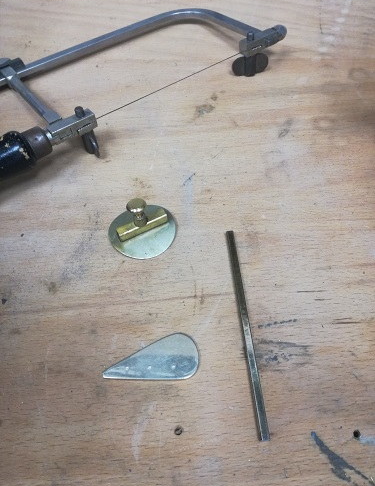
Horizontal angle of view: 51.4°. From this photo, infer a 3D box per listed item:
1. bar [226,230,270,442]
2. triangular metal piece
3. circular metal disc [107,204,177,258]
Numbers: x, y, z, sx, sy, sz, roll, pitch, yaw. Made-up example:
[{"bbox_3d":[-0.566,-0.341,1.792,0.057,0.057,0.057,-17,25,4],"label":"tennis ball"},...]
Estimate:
[{"bbox_3d":[0.027,0.036,0.180,0.003,0.003,0.100,-4,56,-2],"label":"bar"},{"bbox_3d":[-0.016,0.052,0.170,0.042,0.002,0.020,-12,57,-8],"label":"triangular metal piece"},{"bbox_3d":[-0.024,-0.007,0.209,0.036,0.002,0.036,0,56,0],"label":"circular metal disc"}]

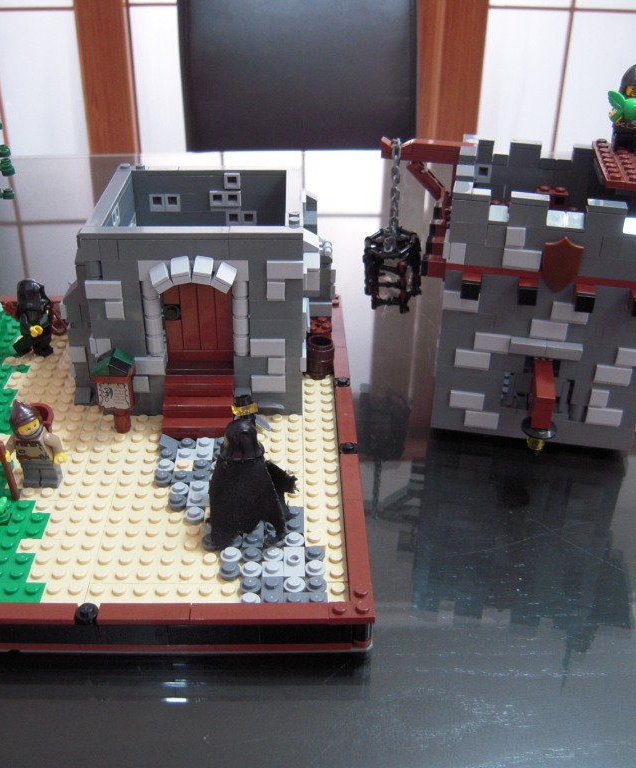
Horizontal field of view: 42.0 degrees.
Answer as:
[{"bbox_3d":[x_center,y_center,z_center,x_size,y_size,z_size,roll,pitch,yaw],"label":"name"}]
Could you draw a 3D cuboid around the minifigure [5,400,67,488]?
[{"bbox_3d":[-0.117,0.024,0.347,0.025,0.042,0.018,0,32,-2],"label":"minifigure"}]

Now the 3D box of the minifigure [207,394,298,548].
[{"bbox_3d":[-0.025,0.033,0.323,0.034,0.053,0.028,1,32,0],"label":"minifigure"}]

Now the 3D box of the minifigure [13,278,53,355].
[{"bbox_3d":[-0.151,-0.035,0.443,0.018,0.043,0.021,17,35,25],"label":"minifigure"}]

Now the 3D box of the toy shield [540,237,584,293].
[{"bbox_3d":[0.103,-0.051,0.354,0.017,0.026,0.005,7,32,9],"label":"toy shield"}]

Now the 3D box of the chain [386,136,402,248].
[{"bbox_3d":[0.039,-0.098,0.431,0.006,0.060,0.006,7,32,9],"label":"chain"}]

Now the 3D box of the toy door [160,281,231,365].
[{"bbox_3d":[-0.055,-0.030,0.387,0.032,0.046,0.006,0,32,-2],"label":"toy door"}]

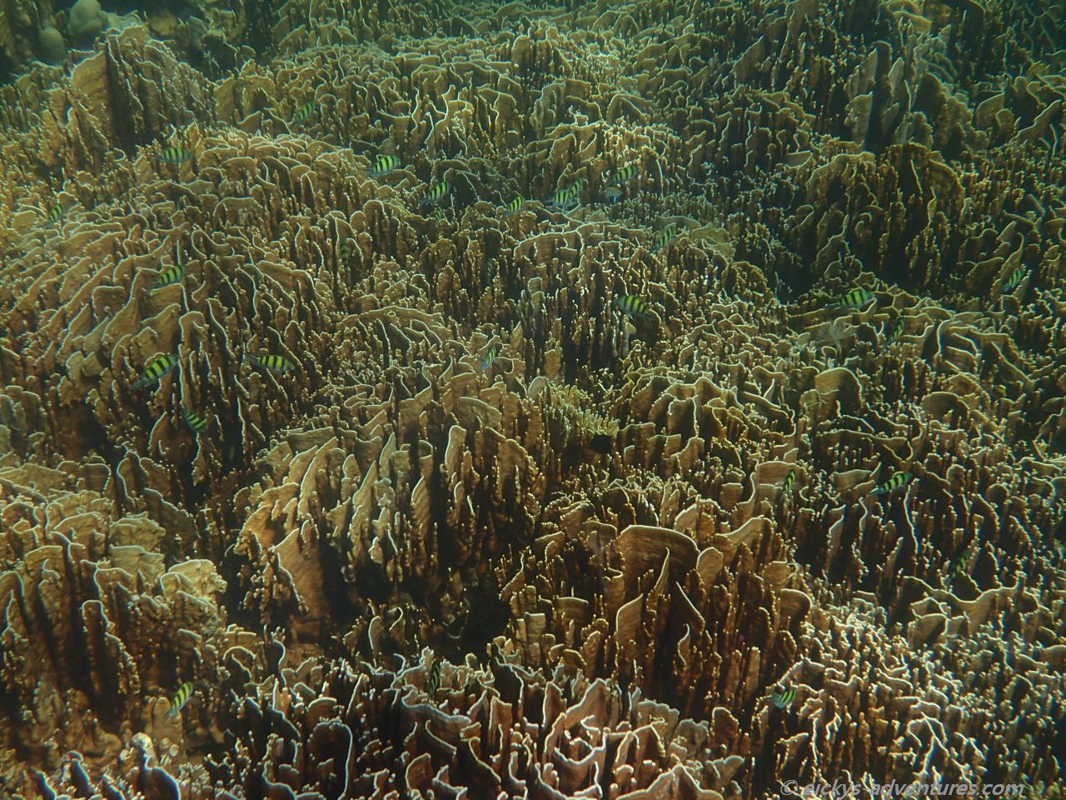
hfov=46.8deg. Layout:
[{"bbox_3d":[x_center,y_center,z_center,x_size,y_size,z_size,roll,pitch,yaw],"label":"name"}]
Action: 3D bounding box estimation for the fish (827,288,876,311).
[{"bbox_3d":[0.789,-0.251,3.050,0.127,0.053,0.022,-13,37,-4],"label":"fish"}]

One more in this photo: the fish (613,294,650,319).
[{"bbox_3d":[0.254,-0.243,3.200,0.118,0.050,0.020,25,42,21],"label":"fish"}]

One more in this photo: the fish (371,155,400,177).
[{"bbox_3d":[-0.403,-0.626,3.300,0.108,0.045,0.018,-25,42,-22],"label":"fish"}]

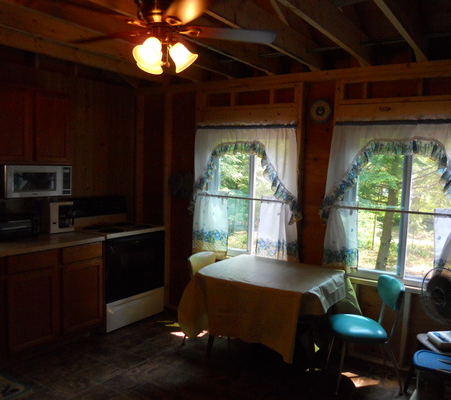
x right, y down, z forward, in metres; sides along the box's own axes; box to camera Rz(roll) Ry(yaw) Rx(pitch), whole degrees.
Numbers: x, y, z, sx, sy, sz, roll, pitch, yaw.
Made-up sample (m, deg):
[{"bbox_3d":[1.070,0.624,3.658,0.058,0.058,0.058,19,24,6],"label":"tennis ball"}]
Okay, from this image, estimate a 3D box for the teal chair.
[{"bbox_3d":[1.005,0.953,3.112,0.500,0.805,0.410,1,6,1],"label":"teal chair"}]

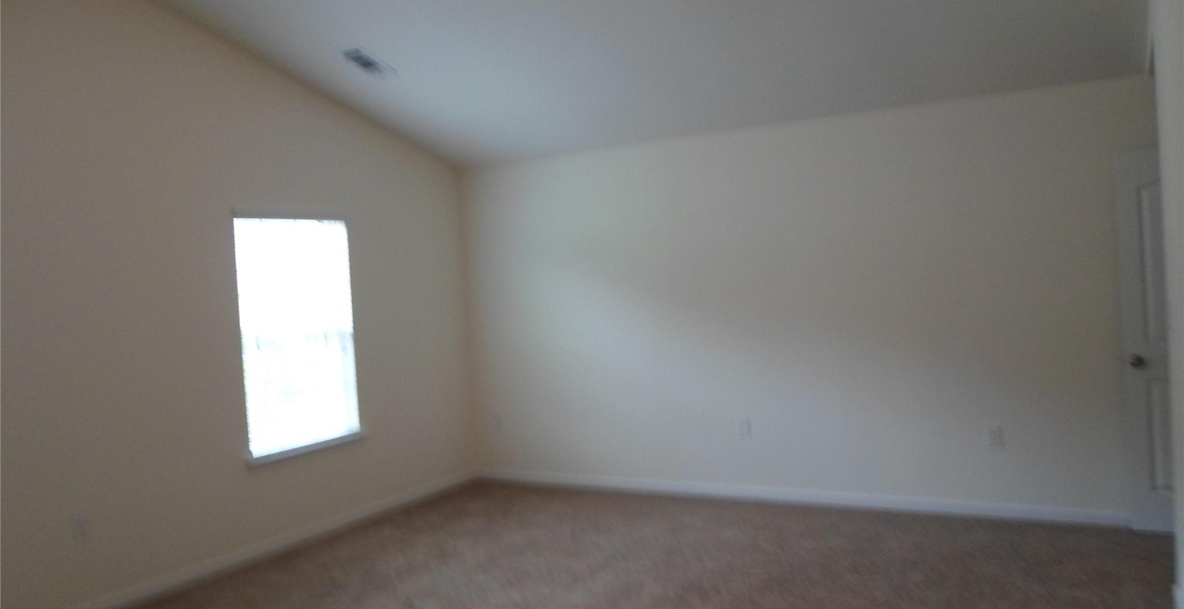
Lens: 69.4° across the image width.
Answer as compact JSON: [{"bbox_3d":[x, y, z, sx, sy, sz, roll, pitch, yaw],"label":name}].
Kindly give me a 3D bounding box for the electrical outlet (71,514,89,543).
[{"bbox_3d":[-2.402,1.050,4.012,0.010,0.118,0.073,-2,1,28],"label":"electrical outlet"}]

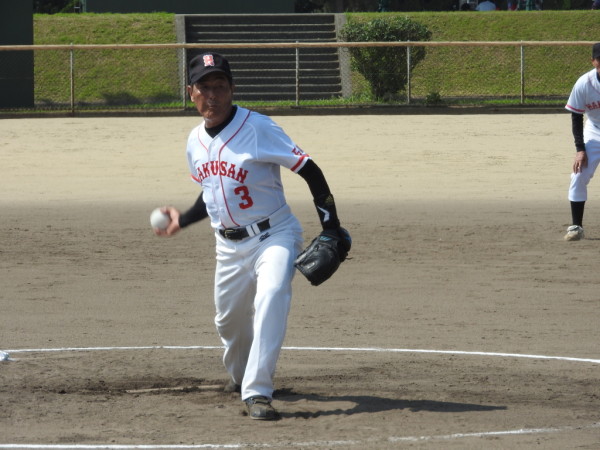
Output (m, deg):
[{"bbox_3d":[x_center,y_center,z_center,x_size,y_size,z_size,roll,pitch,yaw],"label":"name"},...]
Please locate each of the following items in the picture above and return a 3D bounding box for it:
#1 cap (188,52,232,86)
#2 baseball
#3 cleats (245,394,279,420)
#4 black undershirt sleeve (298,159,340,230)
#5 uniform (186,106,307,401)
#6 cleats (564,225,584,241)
[{"bbox_3d":[-0.364,-0.640,17.730,0.180,0.130,0.260,-3,3,10],"label":"cap"},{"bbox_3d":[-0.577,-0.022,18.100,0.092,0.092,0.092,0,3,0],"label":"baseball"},{"bbox_3d":[-0.155,0.721,17.480,0.115,0.110,0.290,-1,3,-10],"label":"cleats"},{"bbox_3d":[0.080,-0.124,17.680,0.170,0.300,0.220,0,3,10],"label":"black undershirt sleeve"},{"bbox_3d":[-0.204,0.109,17.930,0.550,1.200,0.950,0,3,16],"label":"uniform"},{"bbox_3d":[1.964,0.051,31.000,0.110,0.110,0.285,1,3,18],"label":"cleats"}]

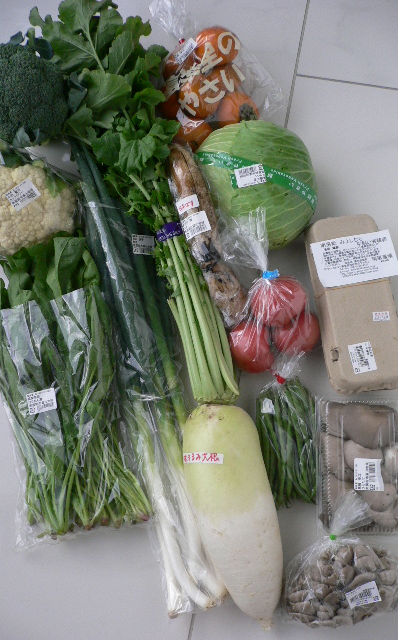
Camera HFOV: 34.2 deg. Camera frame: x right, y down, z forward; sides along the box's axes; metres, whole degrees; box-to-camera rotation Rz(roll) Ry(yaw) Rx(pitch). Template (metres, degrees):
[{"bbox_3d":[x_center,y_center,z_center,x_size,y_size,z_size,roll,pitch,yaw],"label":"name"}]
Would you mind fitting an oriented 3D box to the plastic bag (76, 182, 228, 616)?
[{"bbox_3d":[-0.076,0.073,0.901,0.098,0.045,0.630,-14,77,0],"label":"plastic bag"}]

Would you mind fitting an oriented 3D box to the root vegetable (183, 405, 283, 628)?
[{"bbox_3d":[0.044,0.247,0.831,0.096,0.090,0.278,-11,77,0],"label":"root vegetable"}]

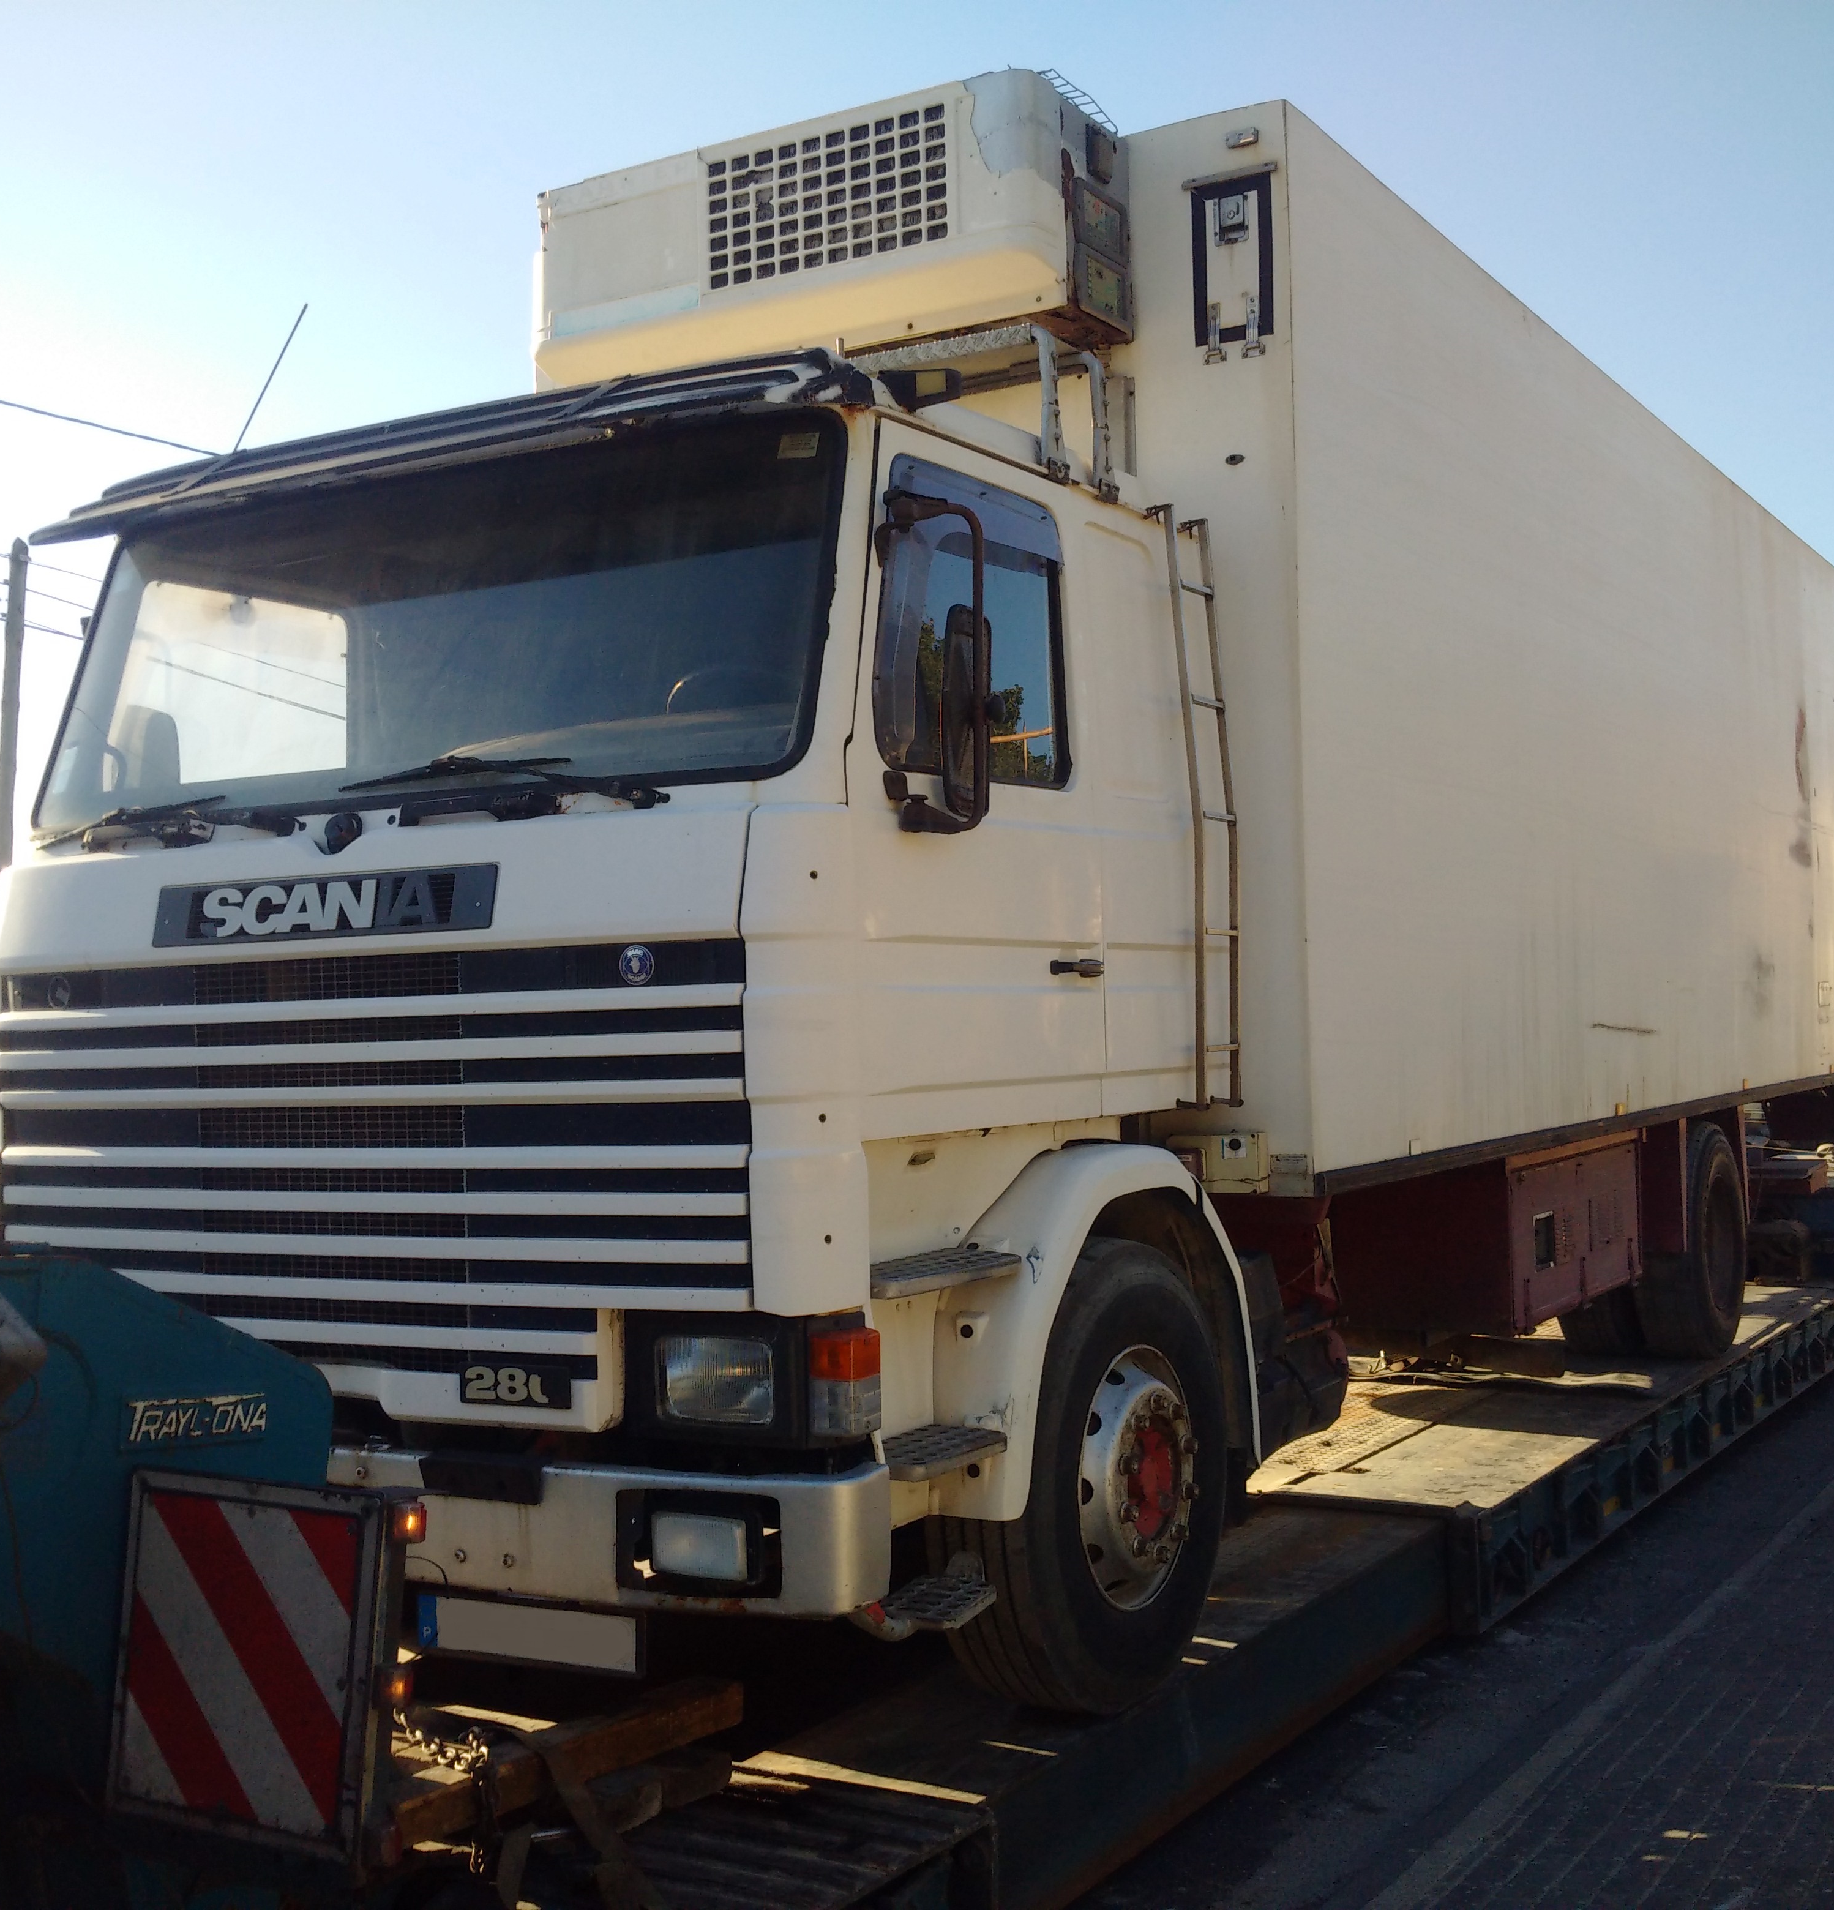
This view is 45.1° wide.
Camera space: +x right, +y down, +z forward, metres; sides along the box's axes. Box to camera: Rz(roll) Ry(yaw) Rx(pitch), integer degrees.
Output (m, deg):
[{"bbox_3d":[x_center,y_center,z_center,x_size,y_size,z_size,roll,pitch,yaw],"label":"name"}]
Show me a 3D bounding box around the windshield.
[{"bbox_3d":[-1.084,-0.684,4.681,2.080,0.780,0.160,-3,-17,29],"label":"windshield"}]

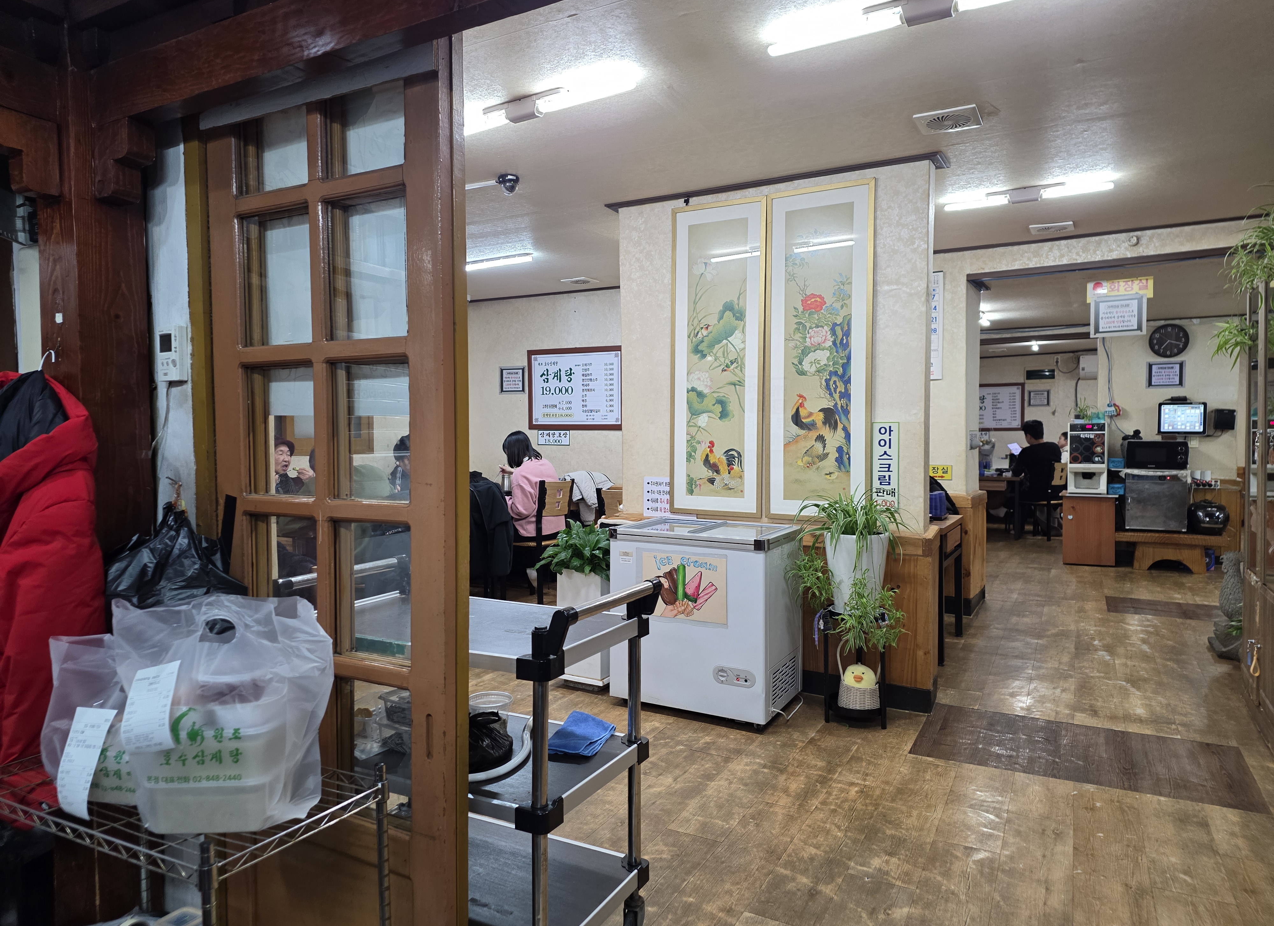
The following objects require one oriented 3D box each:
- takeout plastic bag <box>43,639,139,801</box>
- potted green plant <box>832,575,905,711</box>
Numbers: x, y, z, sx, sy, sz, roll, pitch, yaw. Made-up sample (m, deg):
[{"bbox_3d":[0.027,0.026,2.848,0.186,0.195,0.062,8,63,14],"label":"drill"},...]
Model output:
[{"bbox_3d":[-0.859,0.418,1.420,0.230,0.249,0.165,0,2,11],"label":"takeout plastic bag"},{"bbox_3d":[0.943,0.732,3.450,0.290,0.530,0.260,0,2,17],"label":"potted green plant"}]

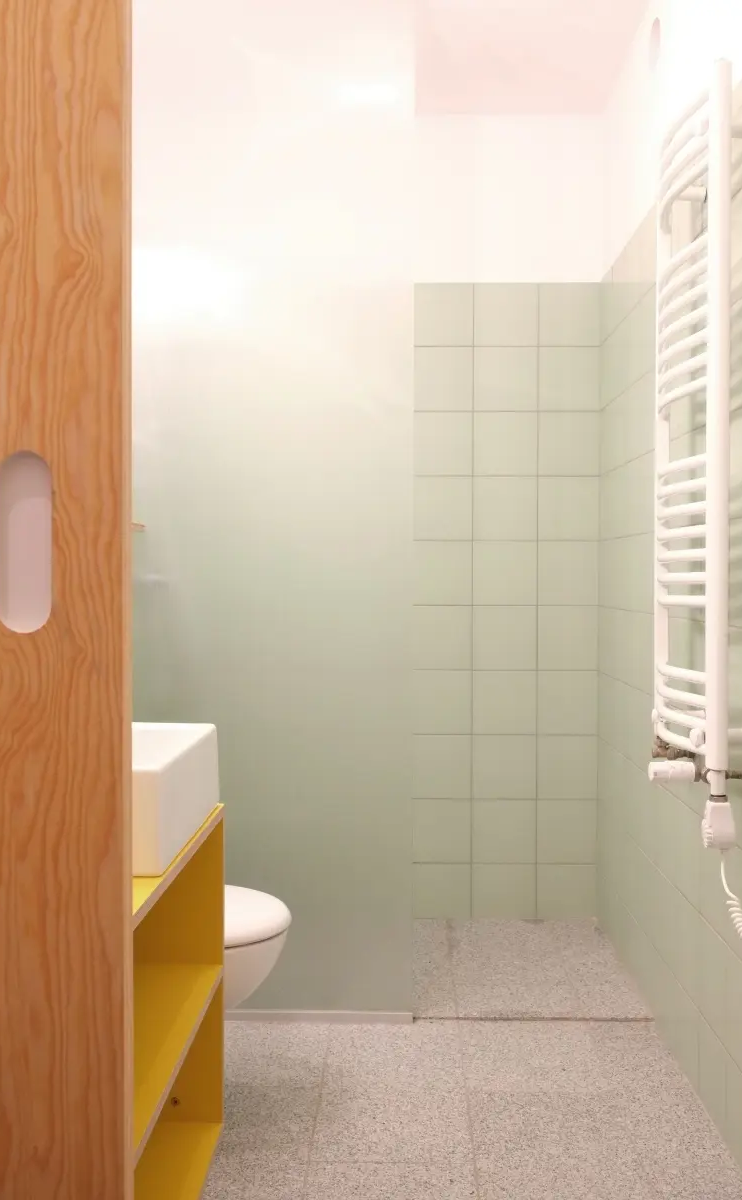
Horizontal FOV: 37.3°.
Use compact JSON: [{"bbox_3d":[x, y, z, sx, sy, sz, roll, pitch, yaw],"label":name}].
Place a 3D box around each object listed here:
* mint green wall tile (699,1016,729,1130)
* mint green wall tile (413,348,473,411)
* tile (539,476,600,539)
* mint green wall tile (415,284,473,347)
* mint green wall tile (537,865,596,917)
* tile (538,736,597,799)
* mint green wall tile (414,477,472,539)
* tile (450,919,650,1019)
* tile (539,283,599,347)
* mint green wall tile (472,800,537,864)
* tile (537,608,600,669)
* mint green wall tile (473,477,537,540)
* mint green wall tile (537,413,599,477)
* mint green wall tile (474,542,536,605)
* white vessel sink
[{"bbox_3d":[0.682,0.940,2.185,0.009,0.175,0.194,0,1,1],"label":"mint green wall tile"},{"bbox_3d":[0.216,-0.683,3.396,0.196,0.198,0.009,0,1,1],"label":"mint green wall tile"},{"bbox_3d":[0.613,-0.282,3.412,0.188,0.199,0.009,0,1,1],"label":"tile"},{"bbox_3d":[0.216,-0.880,3.391,0.196,0.192,0.009,0,1,1],"label":"mint green wall tile"},{"bbox_3d":[0.610,0.906,3.427,0.188,0.173,0.009,0,1,1],"label":"mint green wall tile"},{"bbox_3d":[0.608,0.518,3.414,0.187,0.198,0.009,0,1,1],"label":"tile"},{"bbox_3d":[0.215,-0.283,3.405,0.196,0.198,0.009,0,1,1],"label":"mint green wall tile"},{"bbox_3d":[0.454,1.010,3.037,0.470,0.018,0.775,0,1,1],"label":"tile"},{"bbox_3d":[0.610,-0.879,3.382,0.187,0.192,0.009,0,1,1],"label":"tile"},{"bbox_3d":[0.417,0.723,3.439,0.199,0.199,0.009,0,1,1],"label":"mint green wall tile"},{"bbox_3d":[0.611,0.119,3.409,0.188,0.198,0.009,0,1,1],"label":"tile"},{"bbox_3d":[0.414,-0.282,3.400,0.198,0.198,0.009,0,1,1],"label":"mint green wall tile"},{"bbox_3d":[0.613,-0.483,3.408,0.188,0.199,0.009,0,1,1],"label":"mint green wall tile"},{"bbox_3d":[0.416,-0.081,3.407,0.198,0.198,0.009,0,1,1],"label":"mint green wall tile"},{"bbox_3d":[-0.452,0.277,1.609,0.390,0.133,0.440,0,1,1],"label":"white vessel sink"}]

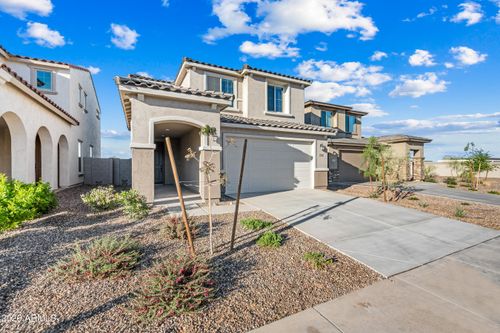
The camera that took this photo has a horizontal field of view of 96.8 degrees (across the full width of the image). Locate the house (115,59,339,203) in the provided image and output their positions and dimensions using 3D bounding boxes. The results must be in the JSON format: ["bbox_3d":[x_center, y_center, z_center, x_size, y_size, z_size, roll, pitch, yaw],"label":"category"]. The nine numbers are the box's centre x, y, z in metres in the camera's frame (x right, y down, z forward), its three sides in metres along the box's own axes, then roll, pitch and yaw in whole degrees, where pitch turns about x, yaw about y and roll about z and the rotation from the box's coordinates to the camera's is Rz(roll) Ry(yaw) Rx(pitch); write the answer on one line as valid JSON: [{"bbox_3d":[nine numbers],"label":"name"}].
[{"bbox_3d":[-2.500,-2.500,15.000,10.300,7.500,13.500,0,0,-27],"label":"house"}]

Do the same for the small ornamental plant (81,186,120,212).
[{"bbox_3d":[-4.460,0.955,6.680,1.030,0.710,0.900,0,0,-34],"label":"small ornamental plant"}]

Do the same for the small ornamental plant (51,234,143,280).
[{"bbox_3d":[-2.430,1.380,3.620,1.220,0.500,0.950,0,0,-34],"label":"small ornamental plant"}]

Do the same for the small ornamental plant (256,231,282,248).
[{"bbox_3d":[0.410,1.505,4.680,0.560,0.310,0.460,0,0,5],"label":"small ornamental plant"}]

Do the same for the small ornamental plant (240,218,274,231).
[{"bbox_3d":[0.170,1.450,5.720,0.830,0.240,0.620,0,0,2],"label":"small ornamental plant"}]

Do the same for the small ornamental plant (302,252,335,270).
[{"bbox_3d":[1.200,1.640,3.930,0.560,0.220,0.450,0,0,17],"label":"small ornamental plant"}]

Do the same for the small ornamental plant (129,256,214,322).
[{"bbox_3d":[-0.980,1.470,2.860,1.080,0.550,0.950,0,0,-19],"label":"small ornamental plant"}]

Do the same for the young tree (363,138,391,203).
[{"bbox_3d":[5.600,0.070,9.850,1.300,2.800,1.250,0,0,30],"label":"young tree"}]

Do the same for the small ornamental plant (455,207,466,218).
[{"bbox_3d":[7.030,1.520,7.430,0.330,0.380,0.320,0,0,43],"label":"small ornamental plant"}]

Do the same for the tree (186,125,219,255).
[{"bbox_3d":[-0.840,0.440,4.160,0.650,2.430,0.620,0,0,-11],"label":"tree"}]

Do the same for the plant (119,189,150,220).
[{"bbox_3d":[-3.140,1.010,6.070,0.800,0.800,0.720,0,0,-27],"label":"plant"}]

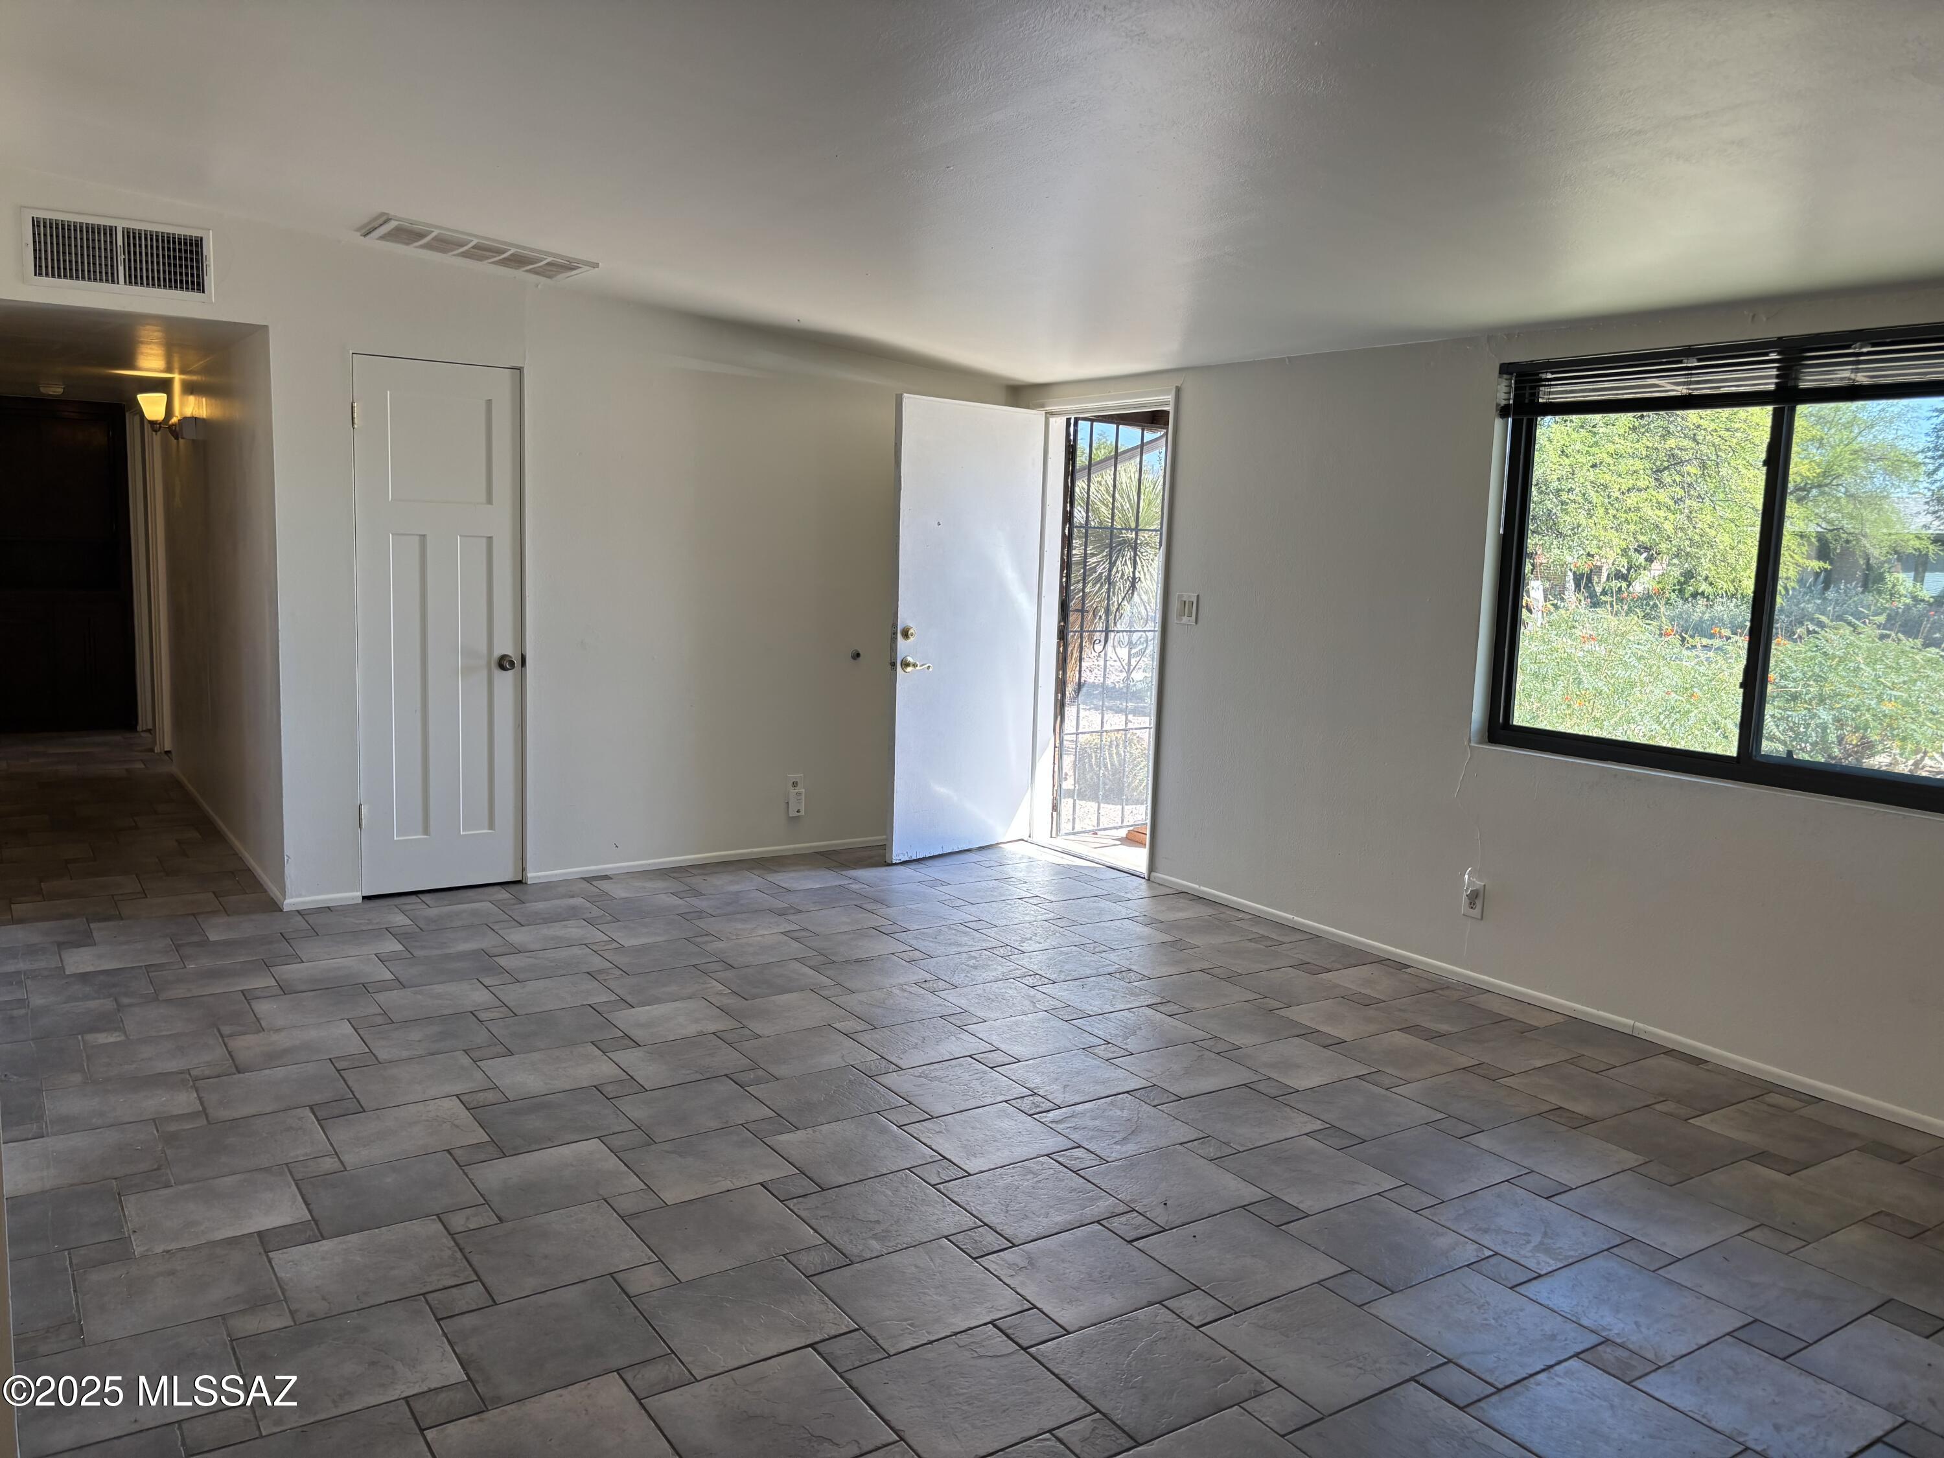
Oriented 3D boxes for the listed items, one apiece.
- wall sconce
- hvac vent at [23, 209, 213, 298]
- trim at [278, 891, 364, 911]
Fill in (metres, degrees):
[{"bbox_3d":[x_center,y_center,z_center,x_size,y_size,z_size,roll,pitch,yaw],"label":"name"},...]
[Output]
[{"bbox_3d":[-4.110,-1.585,7.392,0.180,0.230,0.140,-3,9,-34],"label":"wall sconce"},{"bbox_3d":[-2.865,-1.592,4.920,0.553,0.242,0.025,-3,9,-34],"label":"hvac vent"},{"bbox_3d":[-2.466,0.653,5.556,0.278,0.040,0.013,-3,9,-34],"label":"trim"}]

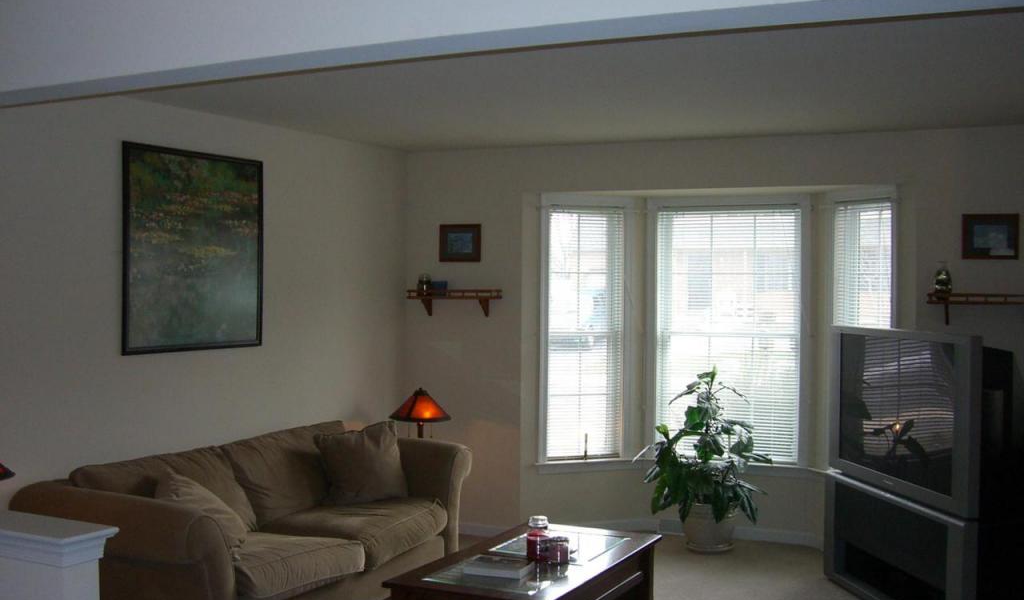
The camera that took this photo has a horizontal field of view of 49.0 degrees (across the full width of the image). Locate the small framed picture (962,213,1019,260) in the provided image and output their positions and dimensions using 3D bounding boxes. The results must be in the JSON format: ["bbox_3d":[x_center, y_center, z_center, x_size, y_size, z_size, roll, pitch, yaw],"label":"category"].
[{"bbox_3d":[2.415,-0.320,5.675,0.285,0.235,0.030,1,1,27],"label":"small framed picture"}]

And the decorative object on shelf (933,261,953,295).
[{"bbox_3d":[2.194,-0.099,5.719,0.090,0.195,0.090,1,1,27],"label":"decorative object on shelf"}]

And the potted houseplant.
[{"bbox_3d":[1.177,0.956,6.751,0.730,1.080,0.680,1,1,27],"label":"potted houseplant"}]

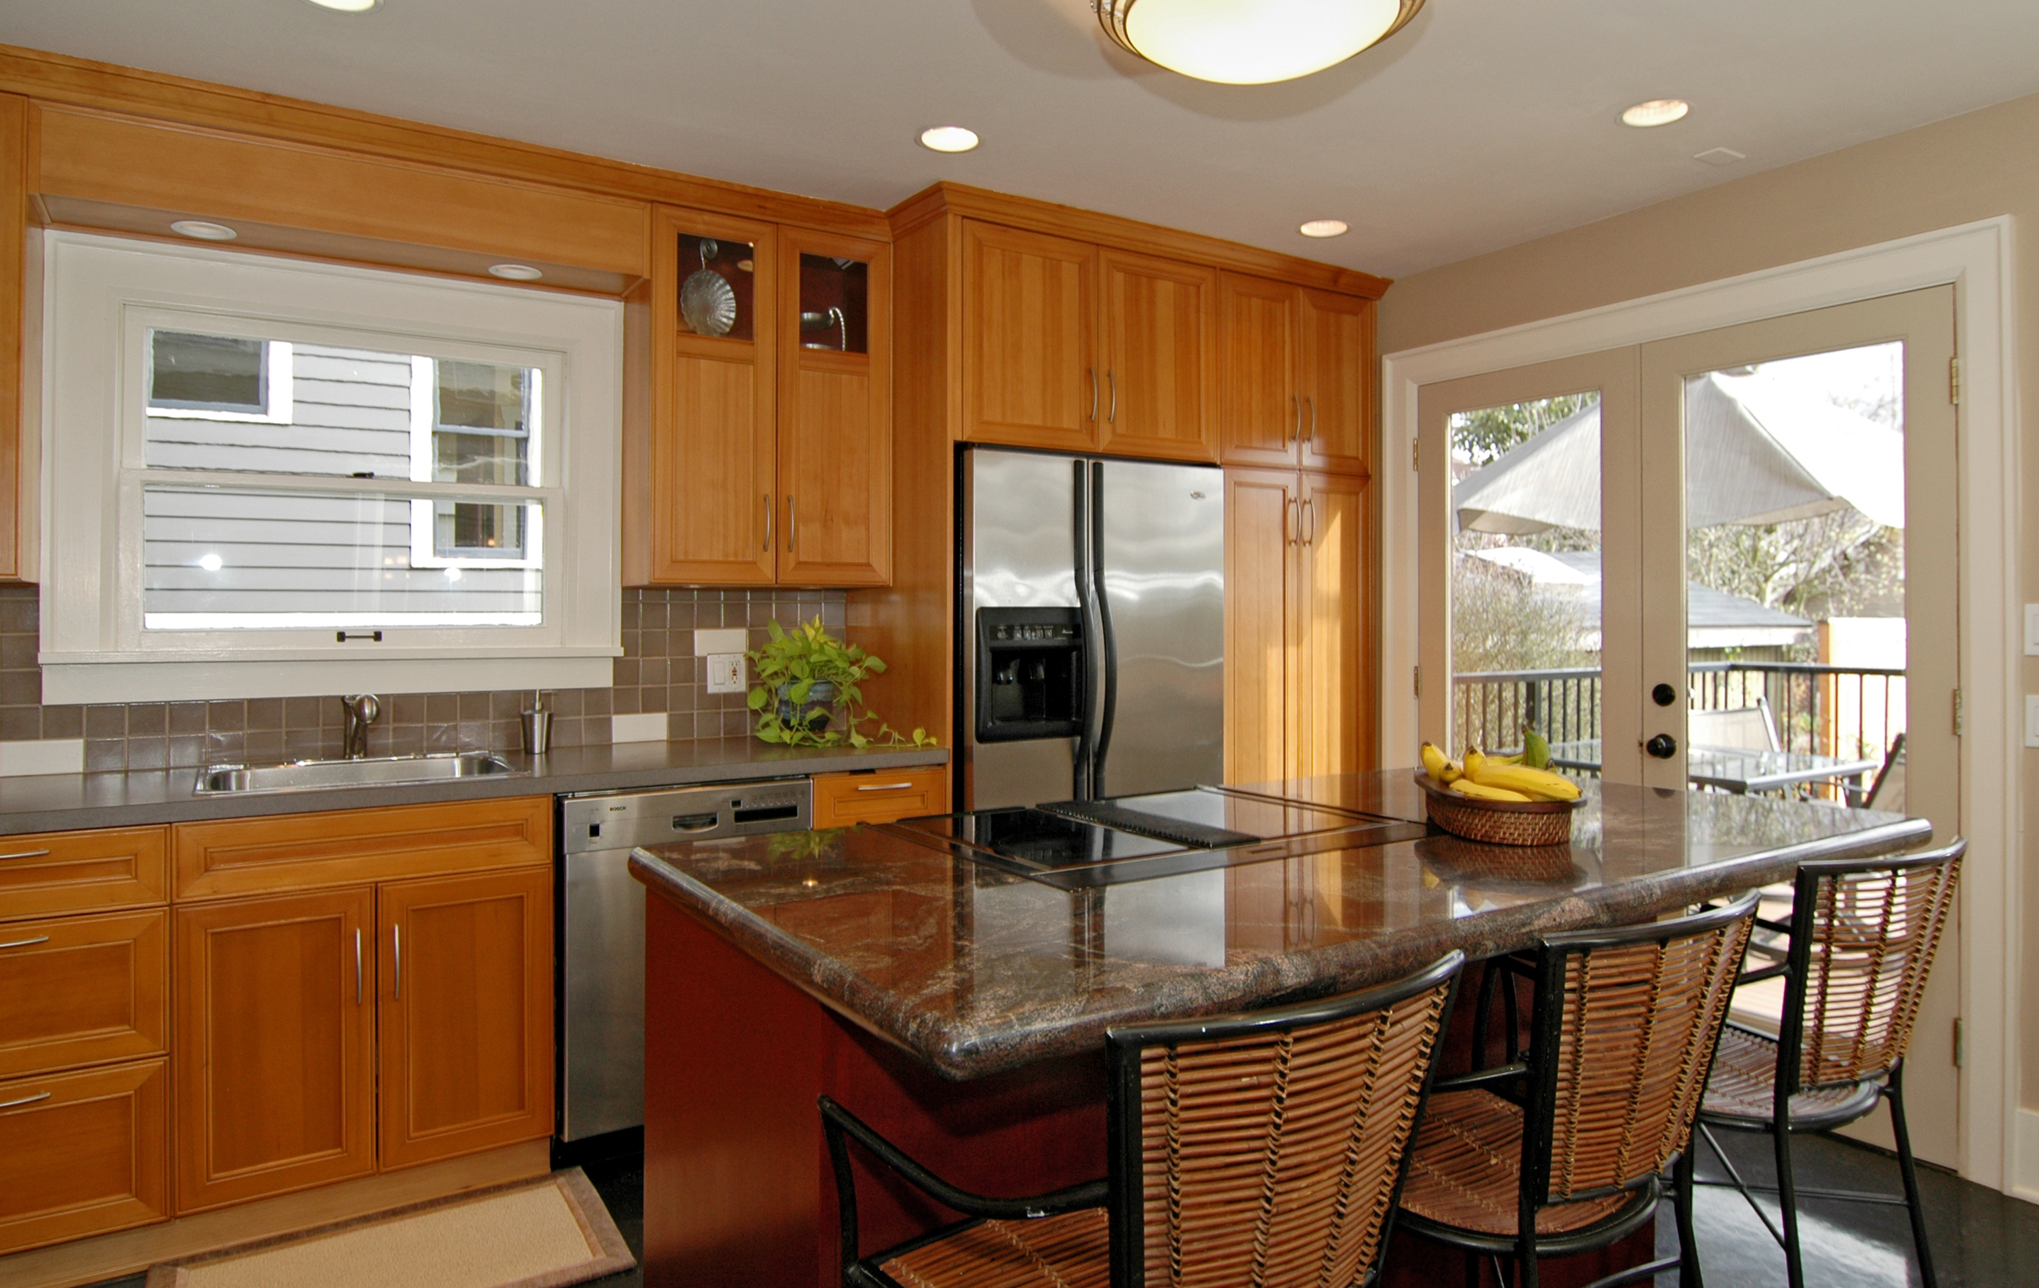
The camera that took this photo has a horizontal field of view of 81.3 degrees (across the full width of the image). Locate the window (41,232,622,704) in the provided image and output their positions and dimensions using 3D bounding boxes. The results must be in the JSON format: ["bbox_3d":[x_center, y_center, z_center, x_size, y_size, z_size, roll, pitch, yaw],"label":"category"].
[{"bbox_3d":[-1.663,-0.406,3.026,1.262,1.068,0.092,-1,1,-32],"label":"window"}]

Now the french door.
[{"bbox_3d":[1.749,0.184,3.343,0.053,2.034,1.489,-1,1,-32],"label":"french door"}]

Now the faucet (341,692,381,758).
[{"bbox_3d":[-1.591,0.206,2.873,0.084,0.183,0.219,-1,1,-32],"label":"faucet"}]

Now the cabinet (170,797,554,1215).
[{"bbox_3d":[-1.512,0.724,2.759,0.706,0.774,0.629,-1,1,-32],"label":"cabinet"}]

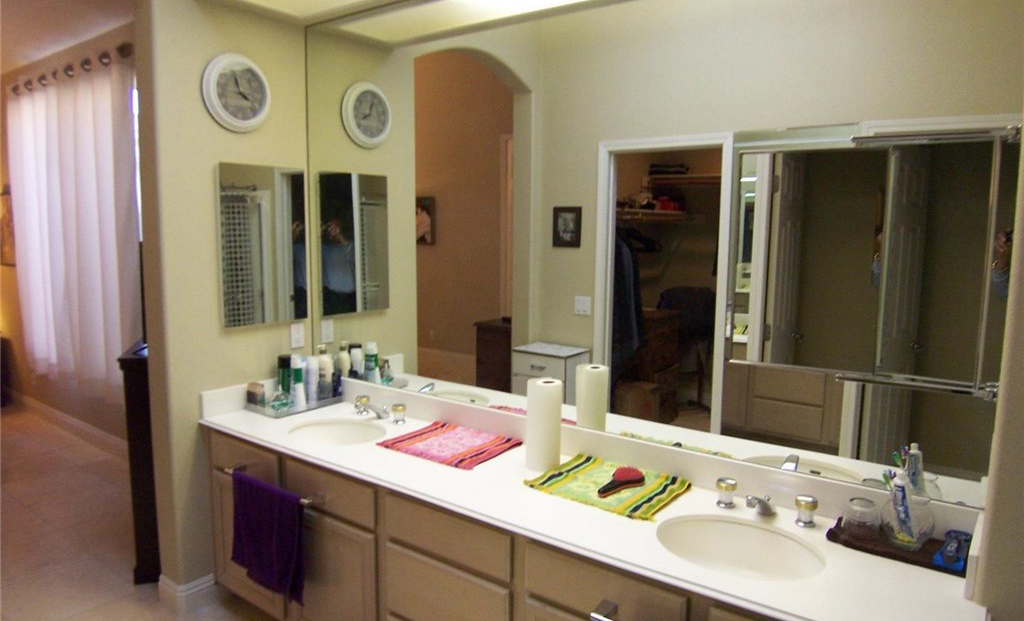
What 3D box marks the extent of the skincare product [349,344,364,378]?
[{"bbox_3d":[-0.723,0.276,3.174,0.052,0.215,0.048,-1,7,-13],"label":"skincare product"}]

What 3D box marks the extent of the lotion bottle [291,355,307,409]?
[{"bbox_3d":[-0.915,0.300,2.903,0.058,0.222,0.052,-1,7,-18],"label":"lotion bottle"}]

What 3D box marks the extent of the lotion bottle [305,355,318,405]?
[{"bbox_3d":[-0.868,0.300,2.972,0.048,0.205,0.045,-1,7,-16],"label":"lotion bottle"}]

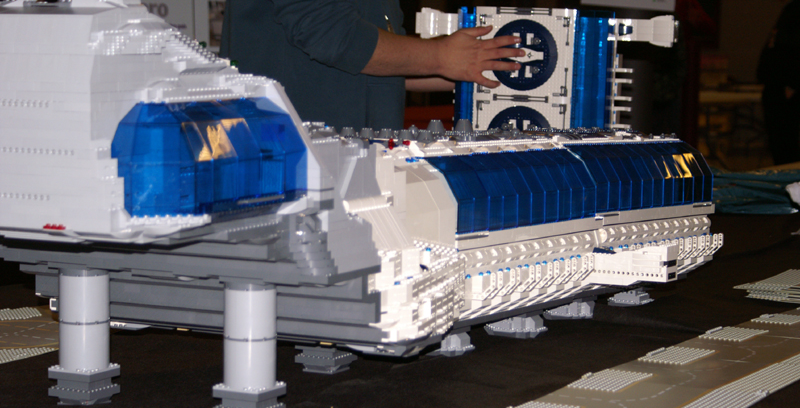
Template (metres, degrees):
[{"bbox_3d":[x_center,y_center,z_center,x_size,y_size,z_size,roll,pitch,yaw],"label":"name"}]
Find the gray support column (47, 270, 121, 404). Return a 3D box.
[{"bbox_3d":[-0.398,0.165,2.516,0.064,0.174,0.064,4,6,28],"label":"gray support column"}]

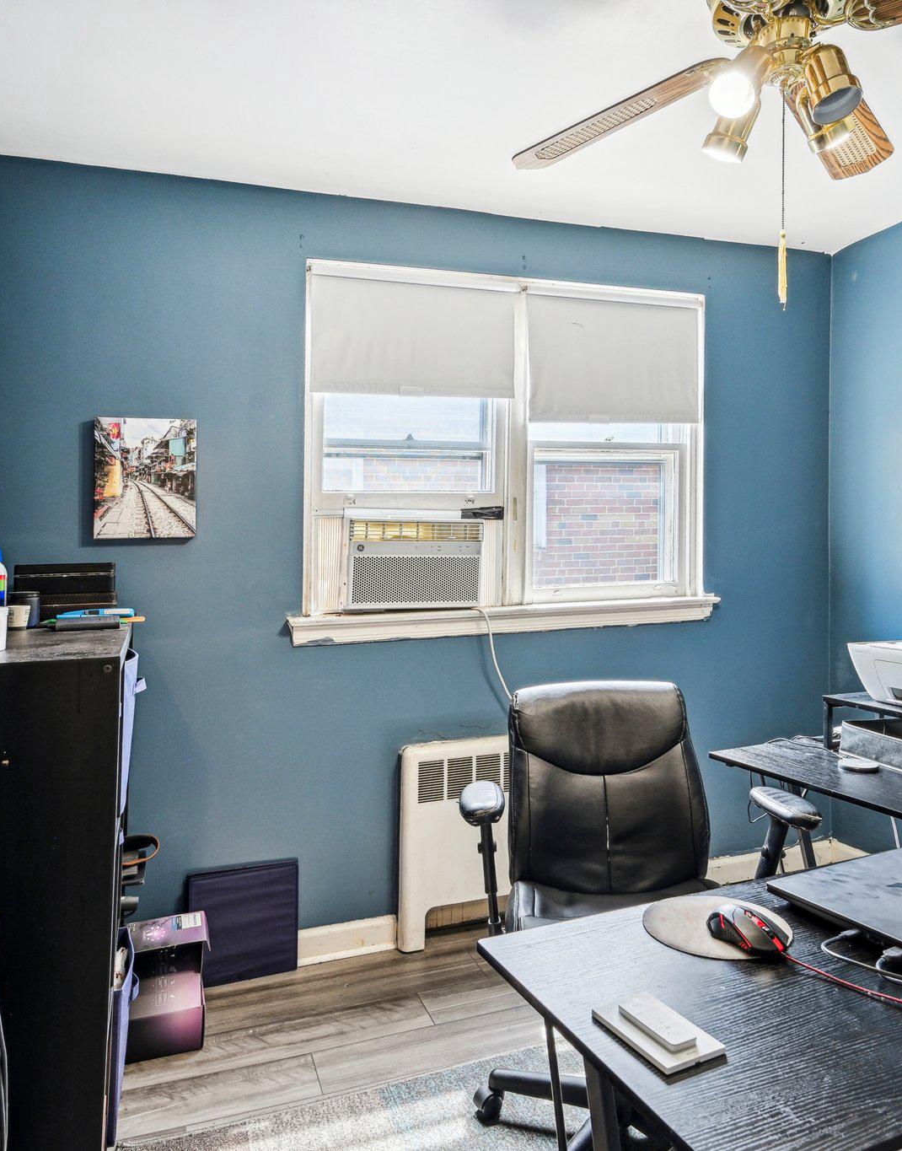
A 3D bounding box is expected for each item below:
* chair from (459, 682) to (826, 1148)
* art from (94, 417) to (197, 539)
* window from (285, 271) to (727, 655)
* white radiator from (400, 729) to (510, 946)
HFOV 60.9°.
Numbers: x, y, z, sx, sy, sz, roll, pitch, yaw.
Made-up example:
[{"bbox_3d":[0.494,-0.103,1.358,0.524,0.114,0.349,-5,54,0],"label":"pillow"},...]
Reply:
[{"bbox_3d":[0.449,0.766,1.696,0.690,1.010,0.670,-1,2,-12],"label":"chair"},{"bbox_3d":[-0.896,-0.284,2.260,0.277,0.352,0.026,-1,2,-19],"label":"art"},{"bbox_3d":[0.244,-0.409,2.644,1.550,1.190,0.120,-1,2,-19],"label":"window"},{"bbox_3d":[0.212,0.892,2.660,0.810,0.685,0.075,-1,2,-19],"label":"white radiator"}]

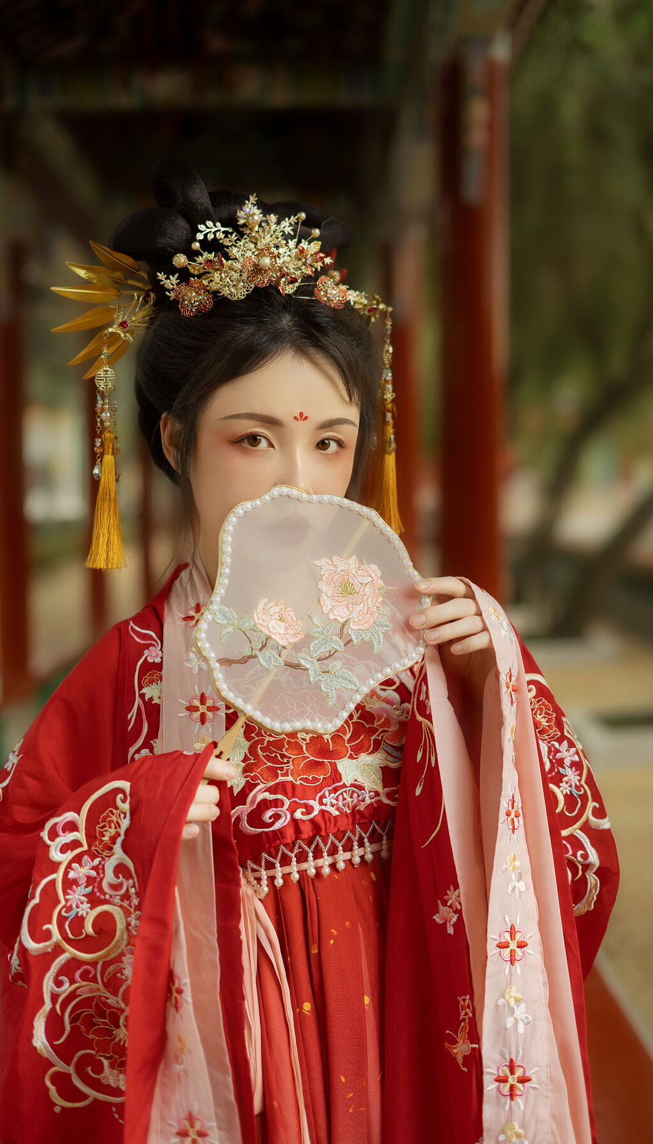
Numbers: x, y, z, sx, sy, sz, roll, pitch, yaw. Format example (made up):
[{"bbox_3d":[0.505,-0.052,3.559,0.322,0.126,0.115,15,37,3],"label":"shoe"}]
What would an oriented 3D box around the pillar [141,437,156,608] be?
[{"bbox_3d":[-1.726,-0.877,15.295,0.185,2.480,0.185,0,3,-1],"label":"pillar"}]

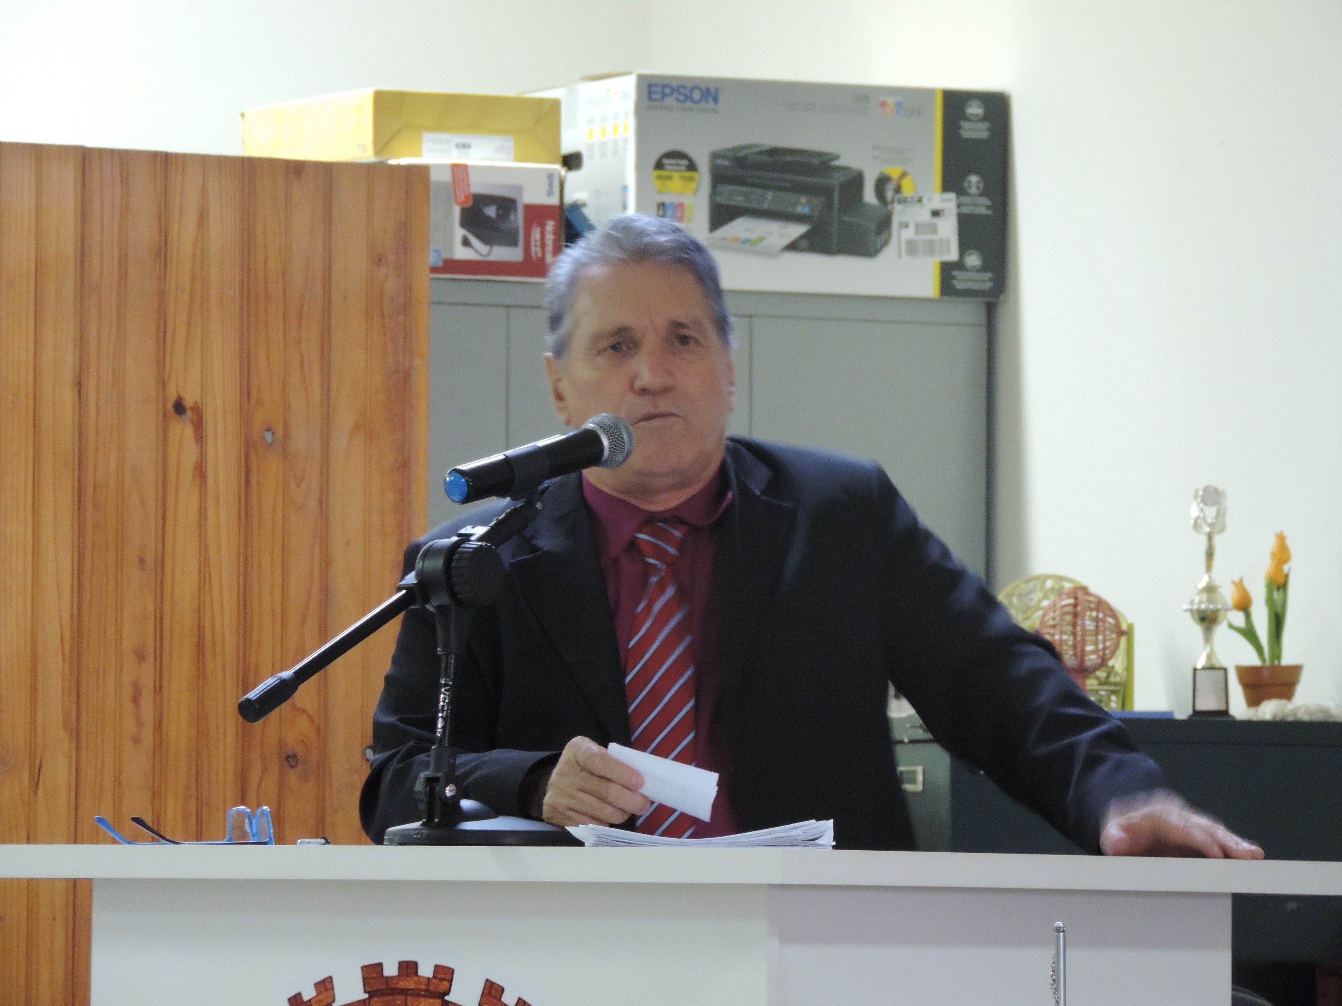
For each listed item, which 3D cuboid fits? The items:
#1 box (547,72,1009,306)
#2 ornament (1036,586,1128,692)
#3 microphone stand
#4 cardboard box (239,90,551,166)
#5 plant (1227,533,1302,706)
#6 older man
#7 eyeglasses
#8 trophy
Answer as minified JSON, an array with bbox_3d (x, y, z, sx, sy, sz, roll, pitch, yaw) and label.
[{"bbox_3d":[0.118,-0.441,14.023,0.590,0.301,0.450,2,-3,-25],"label":"box"},{"bbox_3d":[0.541,0.195,12.780,0.120,0.165,0.115,0,-3,0],"label":"ornament"},{"bbox_3d":[-0.238,0.149,8.882,0.180,0.327,0.420,-2,-3,41],"label":"microphone stand"},{"bbox_3d":[-0.382,-0.513,13.715,0.287,0.097,0.455,2,-3,-25],"label":"cardboard box"},{"bbox_3d":[0.793,0.156,12.930,0.096,0.236,0.090,0,-3,0],"label":"plant"},{"bbox_3d":[0.127,0.584,9.232,0.860,1.720,0.500,1,-3,-2],"label":"older man"},{"bbox_3d":[-0.459,0.304,9.130,0.138,0.037,0.135,1,-3,-17],"label":"eyeglasses"},{"bbox_3d":[0.713,0.132,12.830,0.067,0.308,0.062,0,-3,0],"label":"trophy"}]

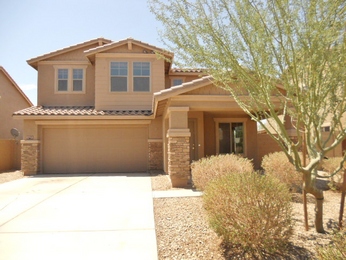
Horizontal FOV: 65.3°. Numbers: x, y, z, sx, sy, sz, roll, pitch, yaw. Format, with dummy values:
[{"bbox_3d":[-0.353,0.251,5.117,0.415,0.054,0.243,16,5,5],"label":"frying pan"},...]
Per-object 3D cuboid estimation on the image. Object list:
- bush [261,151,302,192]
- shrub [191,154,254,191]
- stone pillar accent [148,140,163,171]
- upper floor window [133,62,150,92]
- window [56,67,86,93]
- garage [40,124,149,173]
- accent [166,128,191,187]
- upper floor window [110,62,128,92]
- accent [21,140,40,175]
[{"bbox_3d":[3.681,1.316,9.059,1.478,1.218,1.450,0,-2,-4],"label":"bush"},{"bbox_3d":[1.659,1.359,9.006,2.110,1.078,1.800,0,-2,-4],"label":"shrub"},{"bbox_3d":[-0.805,1.190,12.714,0.668,1.482,0.500,0,-2,-4],"label":"stone pillar accent"},{"bbox_3d":[-1.519,-2.551,13.047,0.841,1.463,0.120,0,-2,-4],"label":"upper floor window"},{"bbox_3d":[-5.107,-2.490,13.543,1.435,1.282,0.130,0,-2,-4],"label":"window"},{"bbox_3d":[-3.647,0.982,12.779,4.869,2.173,0.100,0,-2,-4],"label":"garage"},{"bbox_3d":[0.176,0.909,8.851,0.703,1.838,0.680,0,-2,-4],"label":"accent"},{"bbox_3d":[-2.568,-2.535,12.968,0.836,1.454,0.120,0,-2,-4],"label":"upper floor window"},{"bbox_3d":[-6.386,1.254,12.263,0.759,1.552,0.500,0,-2,-4],"label":"accent"}]

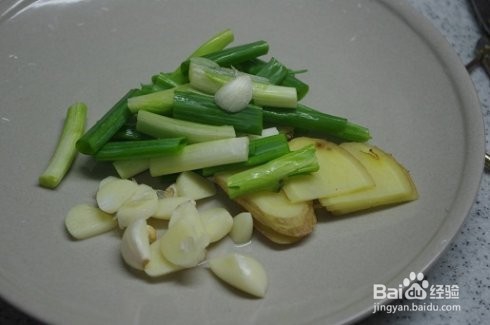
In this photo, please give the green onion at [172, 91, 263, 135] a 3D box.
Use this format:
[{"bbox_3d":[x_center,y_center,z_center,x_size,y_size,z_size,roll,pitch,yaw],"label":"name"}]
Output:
[{"bbox_3d":[-0.013,-0.025,0.431,0.044,0.008,0.012,12,49,5],"label":"green onion"}]

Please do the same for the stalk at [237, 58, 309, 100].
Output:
[{"bbox_3d":[0.014,-0.045,0.461,0.040,0.009,0.011,22,55,21],"label":"stalk"}]

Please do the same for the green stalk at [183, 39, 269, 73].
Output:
[{"bbox_3d":[-0.011,-0.057,0.469,0.047,0.007,0.007,-15,52,-16],"label":"green stalk"}]

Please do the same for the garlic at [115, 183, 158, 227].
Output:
[{"bbox_3d":[-0.050,0.021,0.409,0.020,0.012,0.015,-34,54,-11],"label":"garlic"}]

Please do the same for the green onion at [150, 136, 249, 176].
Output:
[{"bbox_3d":[-0.021,-0.003,0.421,0.047,0.010,0.011,-10,50,-10],"label":"green onion"}]

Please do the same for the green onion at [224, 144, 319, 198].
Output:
[{"bbox_3d":[0.014,0.004,0.416,0.043,0.010,0.011,-18,52,-15],"label":"green onion"}]

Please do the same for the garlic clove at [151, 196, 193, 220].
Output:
[{"bbox_3d":[-0.033,0.021,0.410,0.021,0.009,0.012,-14,50,-7],"label":"garlic clove"}]

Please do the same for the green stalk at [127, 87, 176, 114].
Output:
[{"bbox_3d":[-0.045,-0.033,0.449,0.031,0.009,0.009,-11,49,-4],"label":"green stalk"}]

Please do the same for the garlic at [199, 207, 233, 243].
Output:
[{"bbox_3d":[-0.013,0.028,0.403,0.017,0.010,0.015,-32,54,-21],"label":"garlic"}]

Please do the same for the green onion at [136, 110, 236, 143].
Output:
[{"bbox_3d":[-0.026,-0.016,0.391,0.044,0.009,0.011,6,49,3],"label":"green onion"}]

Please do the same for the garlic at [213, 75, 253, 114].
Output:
[{"bbox_3d":[-0.005,-0.034,0.427,0.014,0.011,0.024,32,55,22],"label":"garlic"}]

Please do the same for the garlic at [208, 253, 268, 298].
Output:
[{"bbox_3d":[-0.003,0.051,0.389,0.027,0.012,0.014,28,53,17],"label":"garlic"}]

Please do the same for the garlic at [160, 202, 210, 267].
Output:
[{"bbox_3d":[-0.027,0.032,0.392,0.019,0.010,0.028,9,79,13],"label":"garlic"}]

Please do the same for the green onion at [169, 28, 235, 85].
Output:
[{"bbox_3d":[-0.021,-0.052,0.427,0.008,0.008,0.040,35,62,28],"label":"green onion"}]

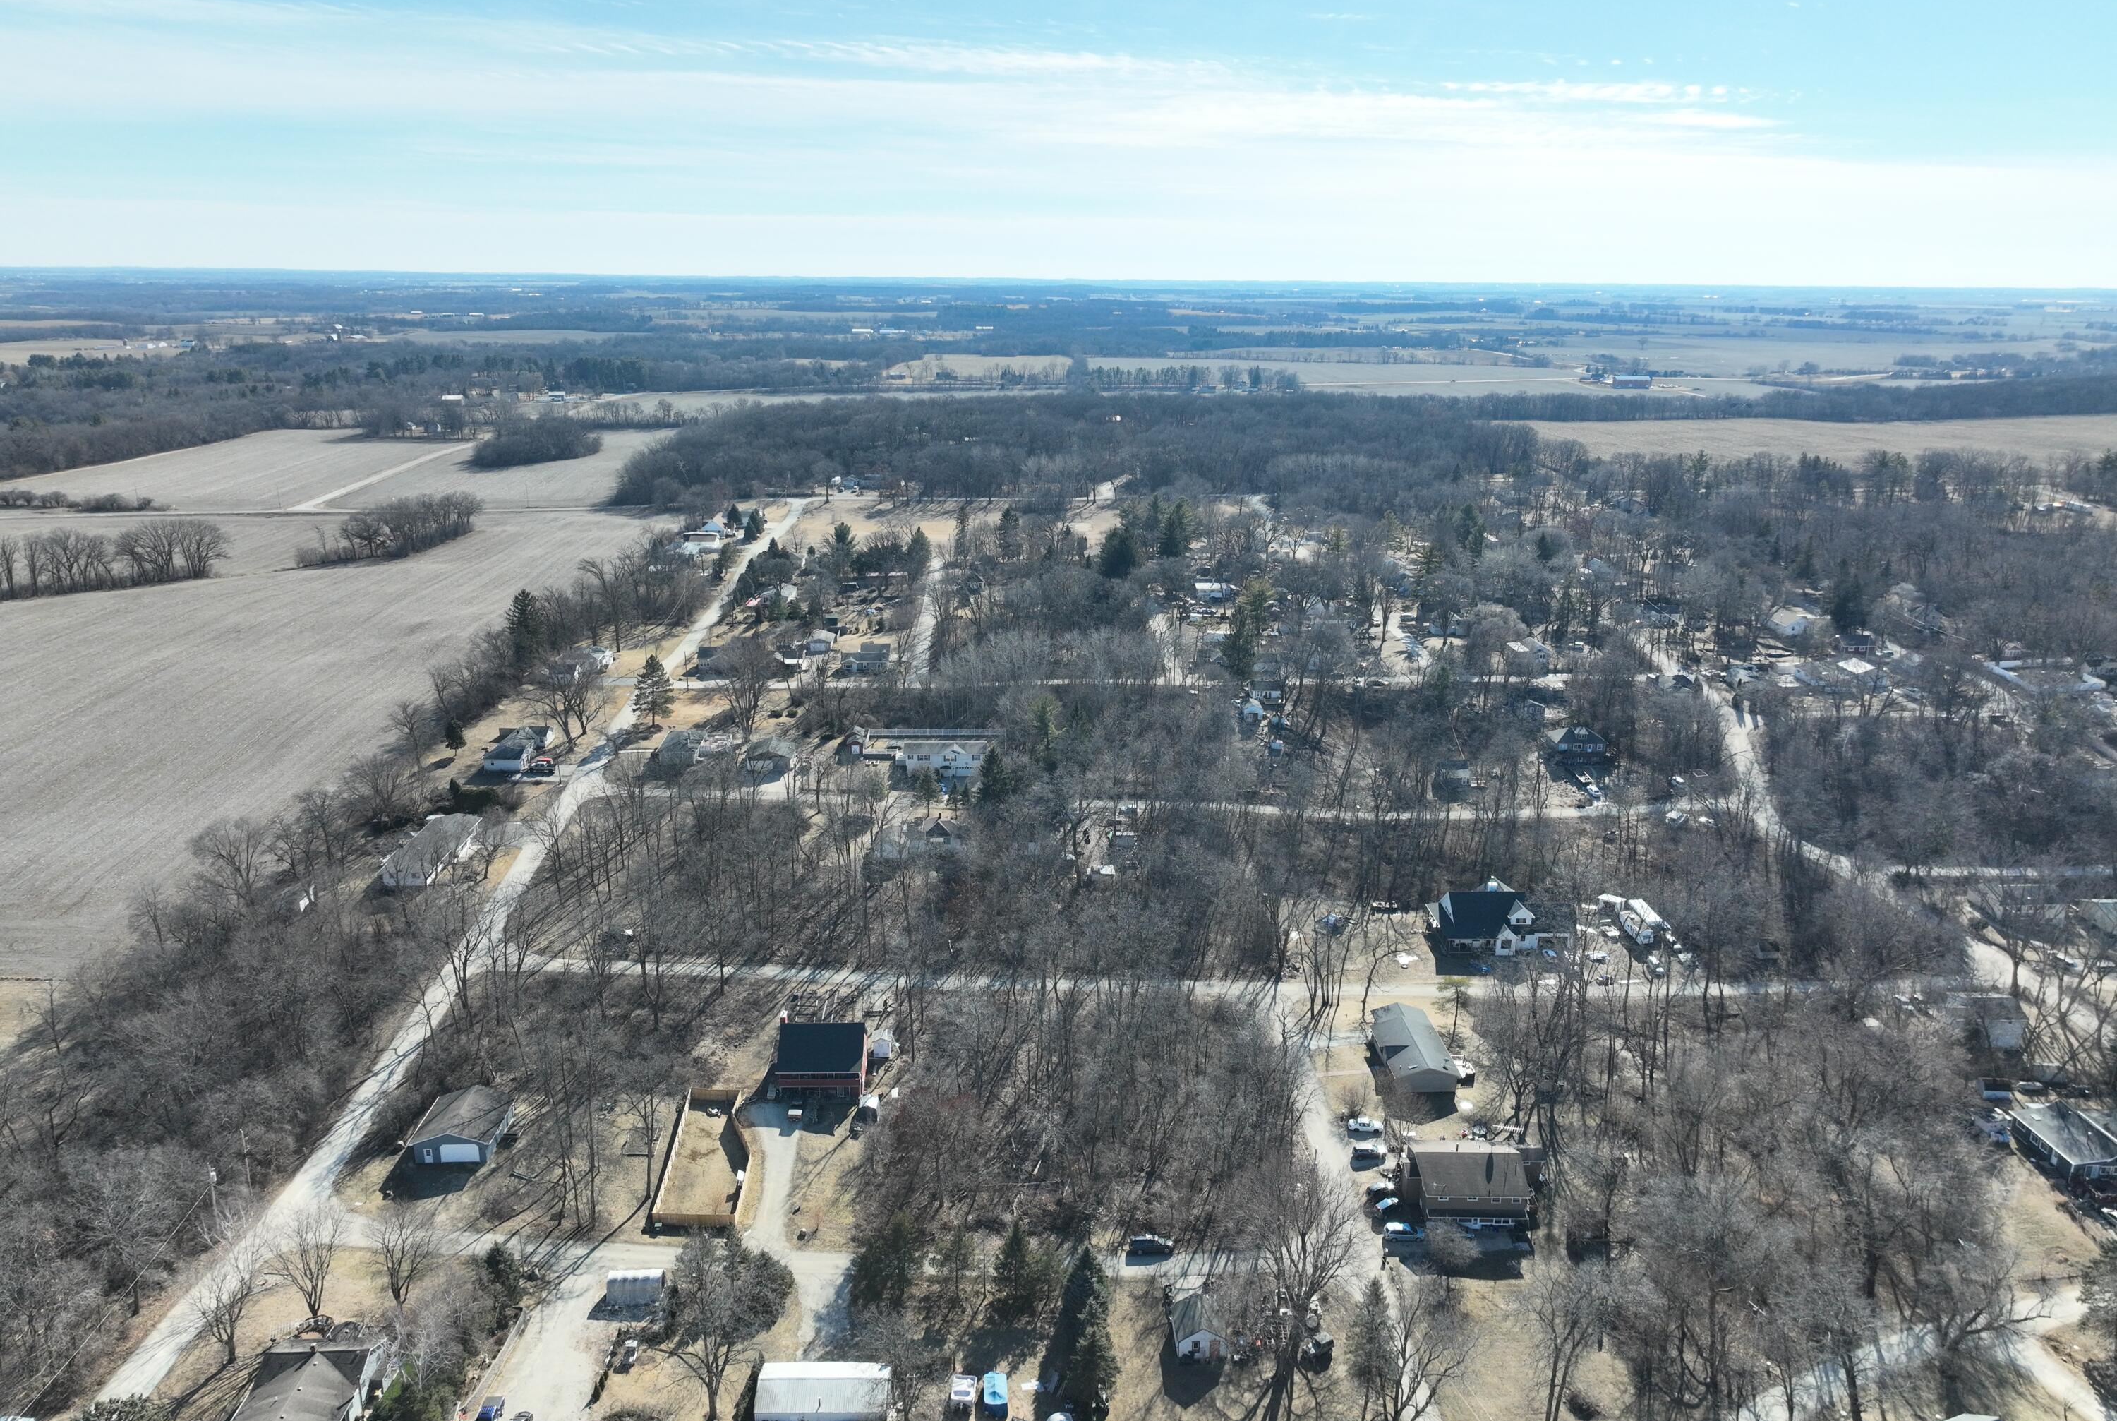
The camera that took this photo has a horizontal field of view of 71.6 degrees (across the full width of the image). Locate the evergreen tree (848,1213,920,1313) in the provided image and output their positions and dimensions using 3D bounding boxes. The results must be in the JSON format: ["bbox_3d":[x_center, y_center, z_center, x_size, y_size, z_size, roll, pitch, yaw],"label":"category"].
[{"bbox_3d":[-19.603,61.773,166.374,7.504,11.780,7.504,1,17,0],"label":"evergreen tree"}]

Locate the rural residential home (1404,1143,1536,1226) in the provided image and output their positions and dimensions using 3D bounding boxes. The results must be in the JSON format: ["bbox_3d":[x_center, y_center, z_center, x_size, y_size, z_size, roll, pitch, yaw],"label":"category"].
[{"bbox_3d":[51.511,58.963,185.838,13.116,7.264,11.502,0,17,-1],"label":"rural residential home"}]

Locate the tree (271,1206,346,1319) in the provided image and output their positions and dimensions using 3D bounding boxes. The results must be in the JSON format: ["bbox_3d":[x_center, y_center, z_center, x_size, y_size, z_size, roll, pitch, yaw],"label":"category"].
[{"bbox_3d":[-80.334,59.774,157.926,8.200,13.200,8.000,1,17,0],"label":"tree"}]

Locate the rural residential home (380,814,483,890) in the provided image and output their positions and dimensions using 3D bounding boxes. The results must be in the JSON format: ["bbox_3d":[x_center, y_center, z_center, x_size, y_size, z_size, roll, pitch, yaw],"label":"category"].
[{"bbox_3d":[-124.561,27.237,290.577,9.888,4.742,28.754,0,17,-1],"label":"rural residential home"}]

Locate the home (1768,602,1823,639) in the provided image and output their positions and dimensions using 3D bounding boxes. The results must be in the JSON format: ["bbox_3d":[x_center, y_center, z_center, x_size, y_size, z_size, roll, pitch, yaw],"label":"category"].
[{"bbox_3d":[238.310,-28.309,475.679,10.500,5.900,11.500,0,17,-2],"label":"home"}]

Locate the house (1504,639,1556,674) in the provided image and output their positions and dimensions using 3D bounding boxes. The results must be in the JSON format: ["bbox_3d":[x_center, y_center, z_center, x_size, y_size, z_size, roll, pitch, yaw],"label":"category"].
[{"bbox_3d":[143.028,-16.806,441.147,9.888,7.466,14.125,0,17,-1],"label":"house"}]

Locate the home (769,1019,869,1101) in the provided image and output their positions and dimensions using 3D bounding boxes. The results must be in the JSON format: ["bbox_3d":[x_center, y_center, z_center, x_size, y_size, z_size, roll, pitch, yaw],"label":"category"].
[{"bbox_3d":[-33.860,49.414,211.865,12.208,9.080,11.098,0,17,-1],"label":"home"}]

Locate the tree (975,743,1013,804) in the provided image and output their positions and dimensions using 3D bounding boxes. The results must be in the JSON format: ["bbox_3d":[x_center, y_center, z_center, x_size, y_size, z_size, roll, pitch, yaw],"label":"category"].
[{"bbox_3d":[-14.244,13.962,323.923,7.305,13.009,7.305,1,17,0],"label":"tree"}]

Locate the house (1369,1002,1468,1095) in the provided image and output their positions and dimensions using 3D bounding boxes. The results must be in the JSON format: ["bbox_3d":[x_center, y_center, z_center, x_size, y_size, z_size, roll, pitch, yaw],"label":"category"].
[{"bbox_3d":[51.389,48.990,214.018,9.200,4.300,19.300,0,17,-2],"label":"house"}]

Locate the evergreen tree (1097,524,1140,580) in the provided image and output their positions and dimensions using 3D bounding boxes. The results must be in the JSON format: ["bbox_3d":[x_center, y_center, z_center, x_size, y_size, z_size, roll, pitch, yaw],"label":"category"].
[{"bbox_3d":[22.341,-56.700,537.416,14.000,20.500,13.000,1,17,0],"label":"evergreen tree"}]

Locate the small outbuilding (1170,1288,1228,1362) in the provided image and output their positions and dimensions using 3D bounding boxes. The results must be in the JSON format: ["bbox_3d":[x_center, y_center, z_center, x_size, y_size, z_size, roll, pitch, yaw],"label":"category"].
[{"bbox_3d":[15.159,65.960,156.998,5.400,3.800,5.800,0,17,-2],"label":"small outbuilding"}]

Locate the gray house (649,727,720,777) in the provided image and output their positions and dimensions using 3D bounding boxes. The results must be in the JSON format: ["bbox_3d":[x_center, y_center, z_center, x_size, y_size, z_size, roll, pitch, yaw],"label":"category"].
[{"bbox_3d":[-86.690,8.140,342.516,10.500,6.000,11.500,0,17,-2],"label":"gray house"}]

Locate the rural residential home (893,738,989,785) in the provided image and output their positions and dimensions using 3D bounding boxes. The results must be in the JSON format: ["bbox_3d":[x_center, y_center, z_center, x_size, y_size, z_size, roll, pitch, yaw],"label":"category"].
[{"bbox_3d":[-26.312,10.563,334.805,19.800,7.000,9.000,0,17,-2],"label":"rural residential home"}]

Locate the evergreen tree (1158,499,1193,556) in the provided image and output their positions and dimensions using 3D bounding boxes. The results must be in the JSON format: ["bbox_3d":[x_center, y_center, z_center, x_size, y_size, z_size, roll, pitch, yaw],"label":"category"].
[{"bbox_3d":[48.312,-75.607,607.767,13.705,22.744,13.705,1,17,0],"label":"evergreen tree"}]

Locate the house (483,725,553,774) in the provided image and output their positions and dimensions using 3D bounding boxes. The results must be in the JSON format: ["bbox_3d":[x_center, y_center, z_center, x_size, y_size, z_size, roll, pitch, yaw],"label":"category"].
[{"bbox_3d":[-130.138,8.637,351.585,14.125,5.246,22.196,0,17,-1],"label":"house"}]

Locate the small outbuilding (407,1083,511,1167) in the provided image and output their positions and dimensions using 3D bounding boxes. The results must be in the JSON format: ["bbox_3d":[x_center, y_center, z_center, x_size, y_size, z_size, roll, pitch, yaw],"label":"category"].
[{"bbox_3d":[-77.642,54.129,191.744,10.000,4.650,11.100,0,17,-3],"label":"small outbuilding"}]

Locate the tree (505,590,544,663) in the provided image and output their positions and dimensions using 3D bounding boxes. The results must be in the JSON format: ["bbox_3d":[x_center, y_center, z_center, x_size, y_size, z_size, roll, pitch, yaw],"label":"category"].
[{"bbox_3d":[-156.570,-24.278,429.248,11.616,23.236,11.616,1,17,0],"label":"tree"}]

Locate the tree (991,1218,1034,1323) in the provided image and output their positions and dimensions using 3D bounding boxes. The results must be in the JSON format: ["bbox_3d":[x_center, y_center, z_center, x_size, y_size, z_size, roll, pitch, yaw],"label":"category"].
[{"bbox_3d":[-4.615,60.728,160.876,4.900,11.200,4.900,1,17,0],"label":"tree"}]

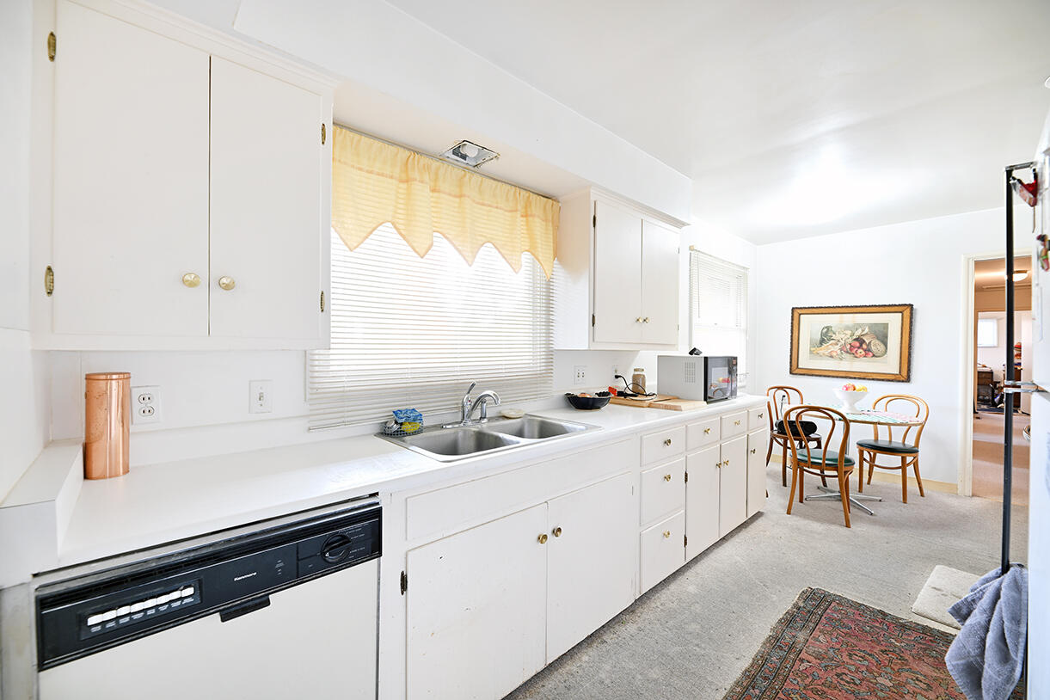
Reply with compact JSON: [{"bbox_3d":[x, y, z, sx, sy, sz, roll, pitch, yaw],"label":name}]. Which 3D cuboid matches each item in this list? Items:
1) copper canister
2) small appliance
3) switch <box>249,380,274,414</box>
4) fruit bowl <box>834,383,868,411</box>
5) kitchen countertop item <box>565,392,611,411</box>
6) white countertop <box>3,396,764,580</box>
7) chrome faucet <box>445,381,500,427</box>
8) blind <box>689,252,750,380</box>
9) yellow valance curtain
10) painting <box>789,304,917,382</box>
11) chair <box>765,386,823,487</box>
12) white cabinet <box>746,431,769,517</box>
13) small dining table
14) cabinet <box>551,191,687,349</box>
[{"bbox_3d":[-1.161,0.209,1.136,0.088,0.284,0.088,0,0,-42],"label":"copper canister"},{"bbox_3d":[1.237,0.192,2.916,0.515,0.300,0.347,0,1,-42],"label":"small appliance"},{"bbox_3d":[-0.931,0.168,1.445,0.071,0.118,0.017,0,1,-42],"label":"switch"},{"bbox_3d":[2.761,0.413,3.435,0.215,0.235,0.215,0,0,-42],"label":"fruit bowl"},{"bbox_3d":[0.364,0.303,2.406,0.260,0.100,0.260,0,0,0],"label":"kitchen countertop item"},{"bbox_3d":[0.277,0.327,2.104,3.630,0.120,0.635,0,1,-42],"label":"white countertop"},{"bbox_3d":[-0.211,0.252,1.843,0.265,0.200,0.235,0,1,-42],"label":"chrome faucet"},{"bbox_3d":[1.951,-0.311,4.035,1.420,1.160,0.100,0,0,-42],"label":"blind"},{"bbox_3d":[-0.290,-0.625,1.934,1.305,0.460,0.090,0,1,-42],"label":"yellow valance curtain"},{"bbox_3d":[3.217,-0.074,4.093,0.040,0.720,0.960,0,1,-42],"label":"painting"},{"bbox_3d":[2.612,0.833,3.962,0.410,0.880,0.490,0,0,6],"label":"chair"},{"bbox_3d":[1.510,0.885,3.196,0.380,0.620,0.560,0,1,-42],"label":"white cabinet"},{"bbox_3d":[2.737,0.903,3.469,0.950,0.745,0.950,0,0,-42],"label":"small dining table"},{"bbox_3d":[0.607,-0.431,2.599,0.980,0.860,0.310,0,0,-42],"label":"cabinet"}]

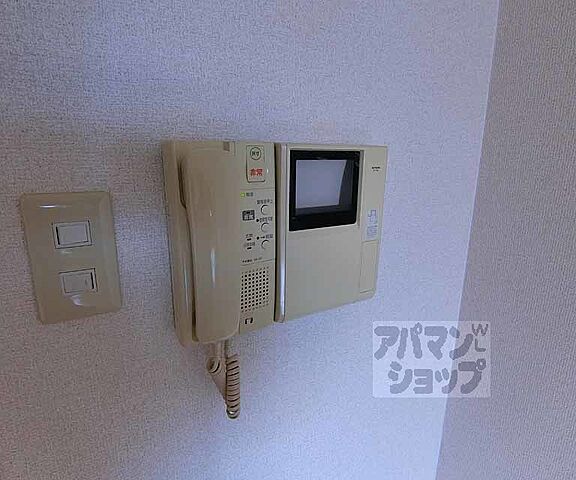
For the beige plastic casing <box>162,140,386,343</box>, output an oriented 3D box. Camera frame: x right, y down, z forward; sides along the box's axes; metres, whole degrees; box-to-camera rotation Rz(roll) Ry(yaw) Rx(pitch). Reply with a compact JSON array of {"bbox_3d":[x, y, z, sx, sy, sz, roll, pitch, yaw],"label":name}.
[{"bbox_3d":[-0.002,-0.007,0.382,0.248,0.198,0.064,-6,14,-29],"label":"beige plastic casing"}]

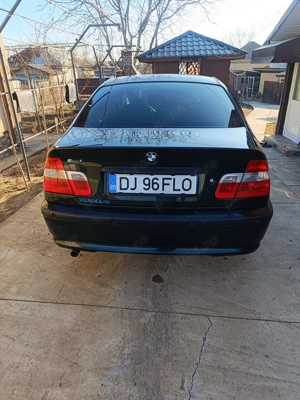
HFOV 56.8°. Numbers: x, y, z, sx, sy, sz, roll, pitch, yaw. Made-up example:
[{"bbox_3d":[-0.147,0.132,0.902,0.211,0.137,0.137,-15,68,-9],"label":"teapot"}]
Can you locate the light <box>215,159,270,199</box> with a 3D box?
[{"bbox_3d":[0.590,-0.143,1.719,0.385,0.230,0.180,-5,25,-9],"label":"light"}]

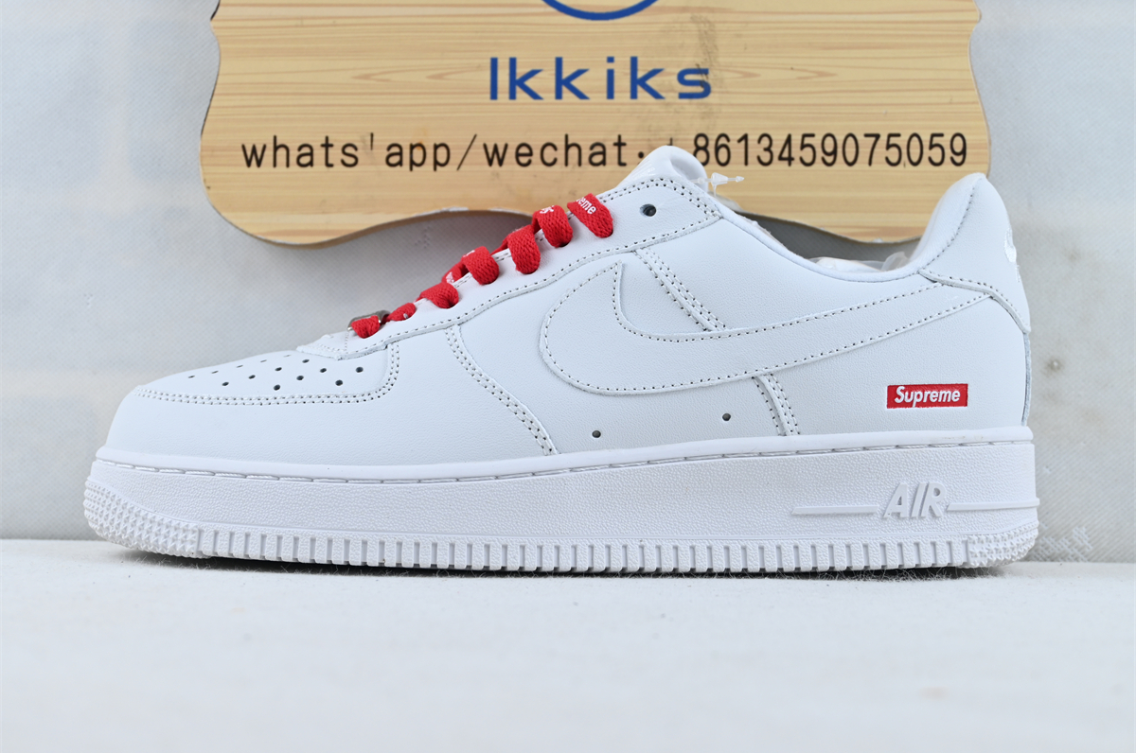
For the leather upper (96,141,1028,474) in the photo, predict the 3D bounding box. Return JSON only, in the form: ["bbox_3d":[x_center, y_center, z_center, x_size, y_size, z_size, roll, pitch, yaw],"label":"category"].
[{"bbox_3d":[-0.003,-0.022,0.514,0.287,0.099,0.105,0,-2,4],"label":"leather upper"}]

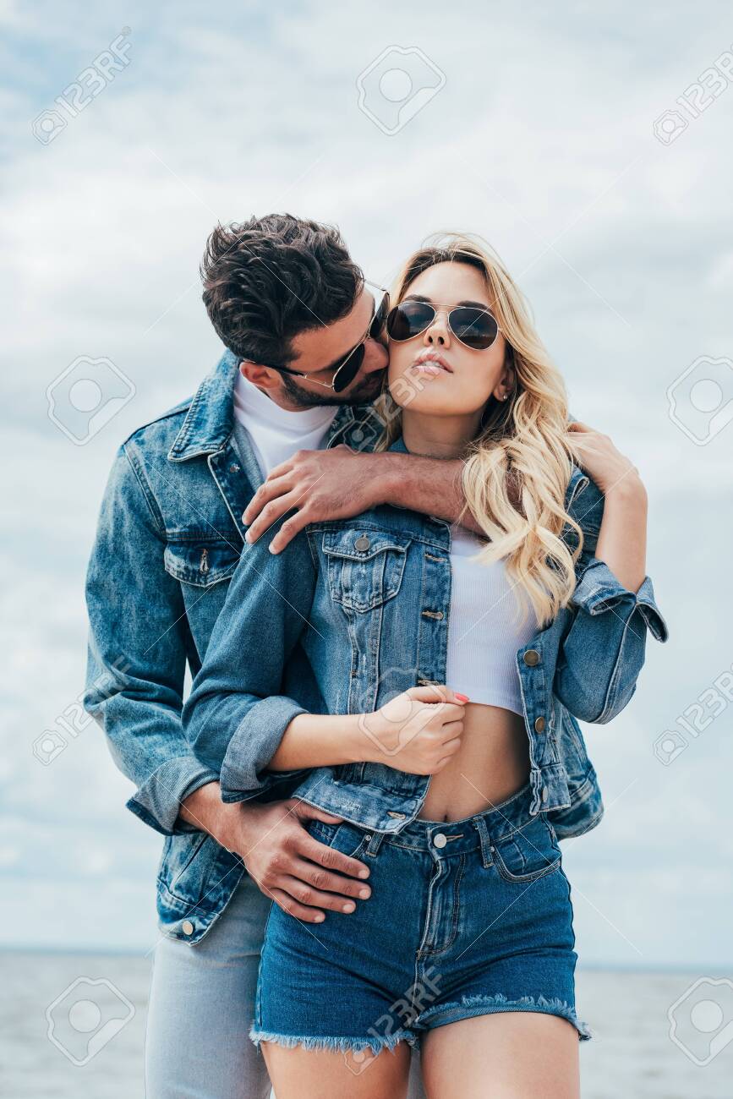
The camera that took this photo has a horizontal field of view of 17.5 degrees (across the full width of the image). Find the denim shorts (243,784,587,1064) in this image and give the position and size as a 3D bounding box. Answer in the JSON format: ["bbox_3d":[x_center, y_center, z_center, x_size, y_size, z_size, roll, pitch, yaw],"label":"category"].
[{"bbox_3d":[0.058,0.412,2.670,0.365,0.300,0.235,3,-10,-7],"label":"denim shorts"}]

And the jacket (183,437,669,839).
[{"bbox_3d":[0.063,0.100,2.710,0.530,0.460,0.320,2,-10,-4],"label":"jacket"}]

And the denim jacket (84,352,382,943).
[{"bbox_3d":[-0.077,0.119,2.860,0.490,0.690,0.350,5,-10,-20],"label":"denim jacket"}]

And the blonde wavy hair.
[{"bbox_3d":[0.130,-0.139,2.770,0.240,0.455,0.250,0,-10,10],"label":"blonde wavy hair"}]

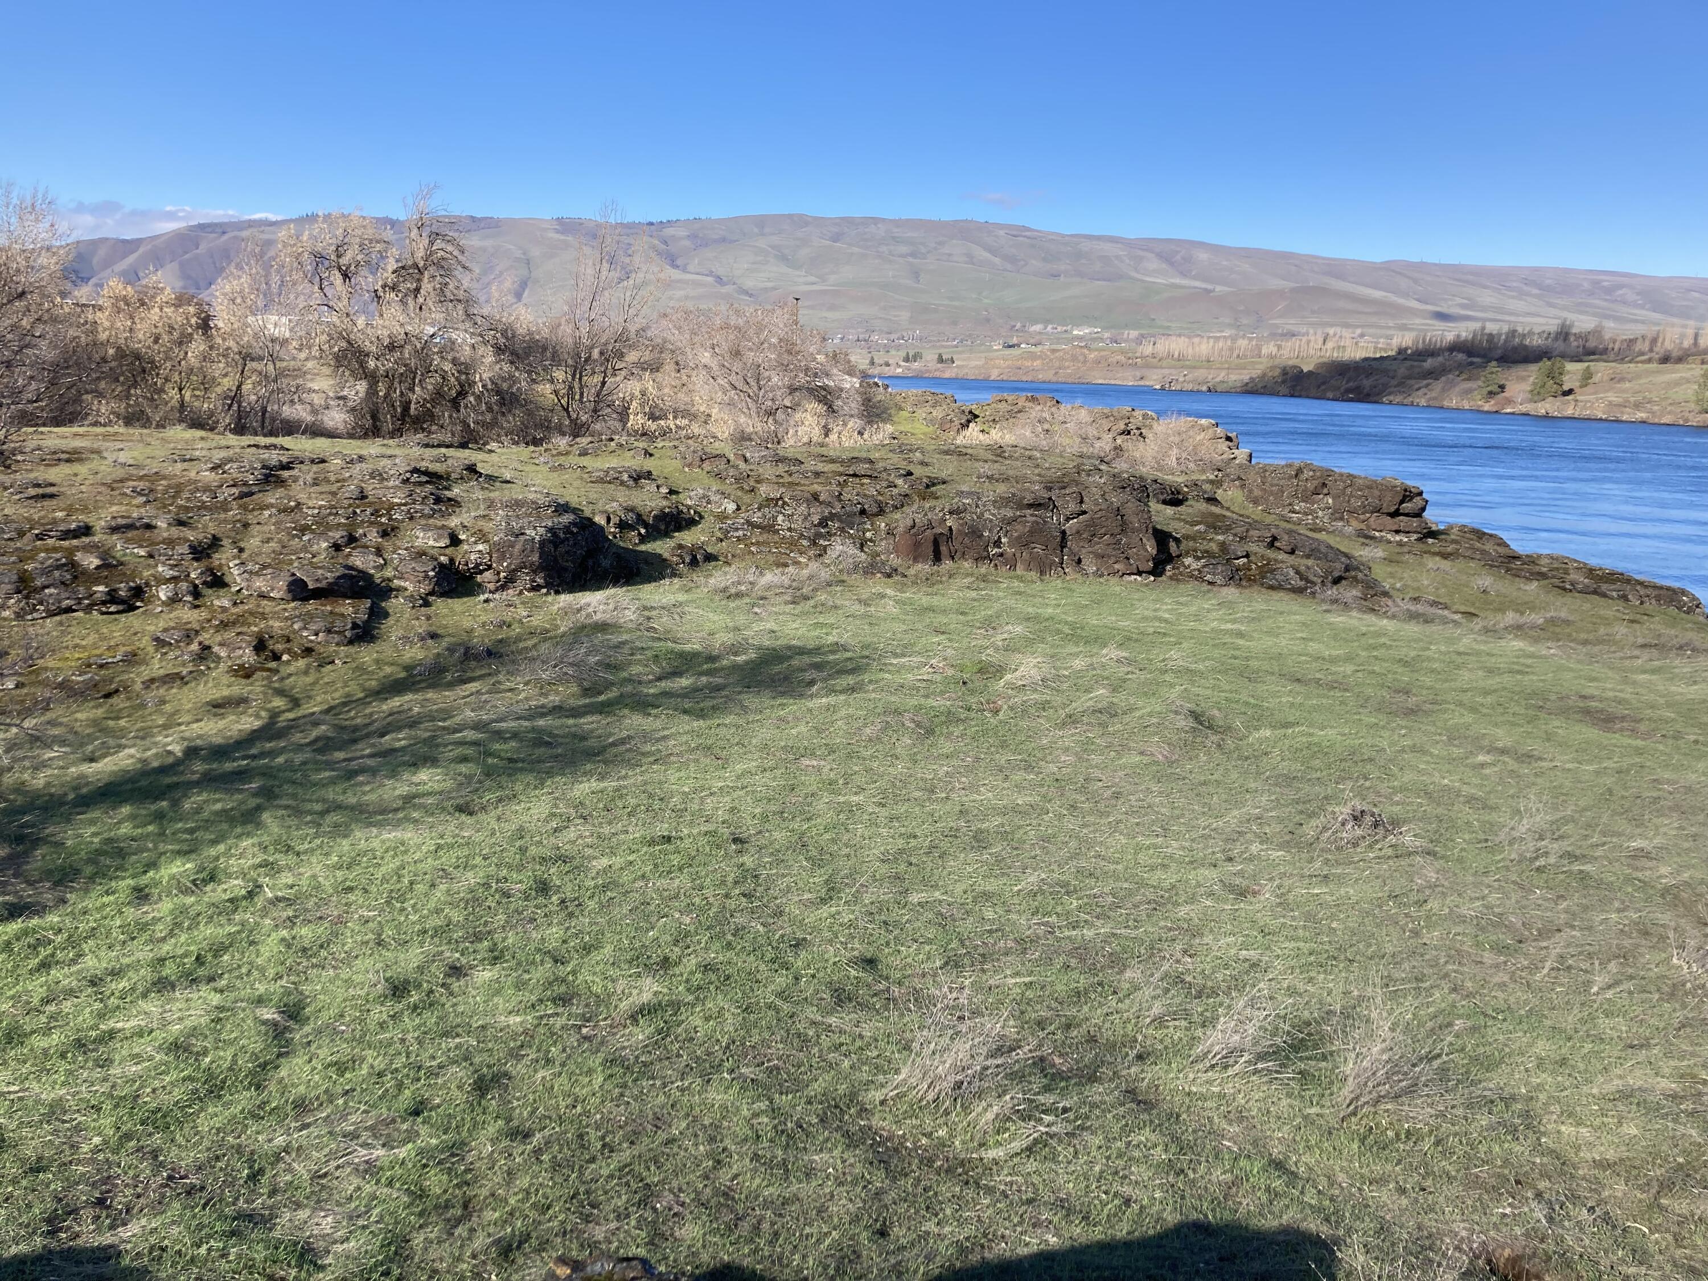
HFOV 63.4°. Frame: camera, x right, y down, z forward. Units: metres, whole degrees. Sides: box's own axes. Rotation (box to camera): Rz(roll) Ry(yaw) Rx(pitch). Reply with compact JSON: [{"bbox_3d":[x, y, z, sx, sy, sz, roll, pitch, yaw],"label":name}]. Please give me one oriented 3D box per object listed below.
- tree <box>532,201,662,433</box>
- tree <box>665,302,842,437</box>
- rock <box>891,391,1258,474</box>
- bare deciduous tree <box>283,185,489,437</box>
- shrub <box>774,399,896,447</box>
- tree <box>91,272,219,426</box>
[{"bbox_3d":[-6.842,-8.457,36.931,3.466,6.121,3.119,-2,12,-10],"label":"tree"},{"bbox_3d":[-2.805,-7.475,38.174,5.101,3.728,4.591,-1,12,-4],"label":"tree"},{"bbox_3d":[6.062,-5.949,38.598,8.984,1.919,4.800,5,13,23],"label":"rock"},{"bbox_3d":[-12.268,-8.585,36.552,5.084,6.459,4.576,-4,12,-18],"label":"bare deciduous tree"},{"bbox_3d":[-0.492,-5.784,36.542,3.452,1.249,2.034,0,12,-1],"label":"shrub"},{"bbox_3d":[-18.367,-7.659,36.418,2.925,4.086,2.633,-6,13,-26],"label":"tree"}]

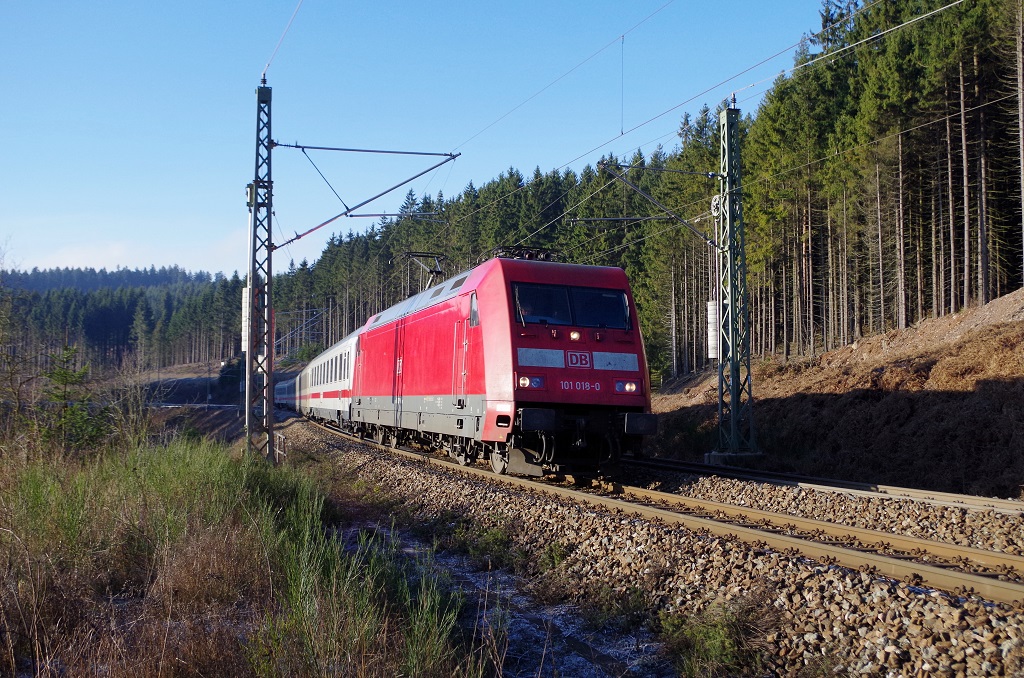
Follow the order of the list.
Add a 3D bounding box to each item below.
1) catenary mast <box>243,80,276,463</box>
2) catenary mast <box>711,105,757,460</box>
[{"bbox_3d":[-5.843,-1.591,25.785,0.720,8.890,0.750,1,-4,-16],"label":"catenary mast"},{"bbox_3d":[5.872,-1.511,29.402,0.780,9.430,0.900,1,-4,-16],"label":"catenary mast"}]

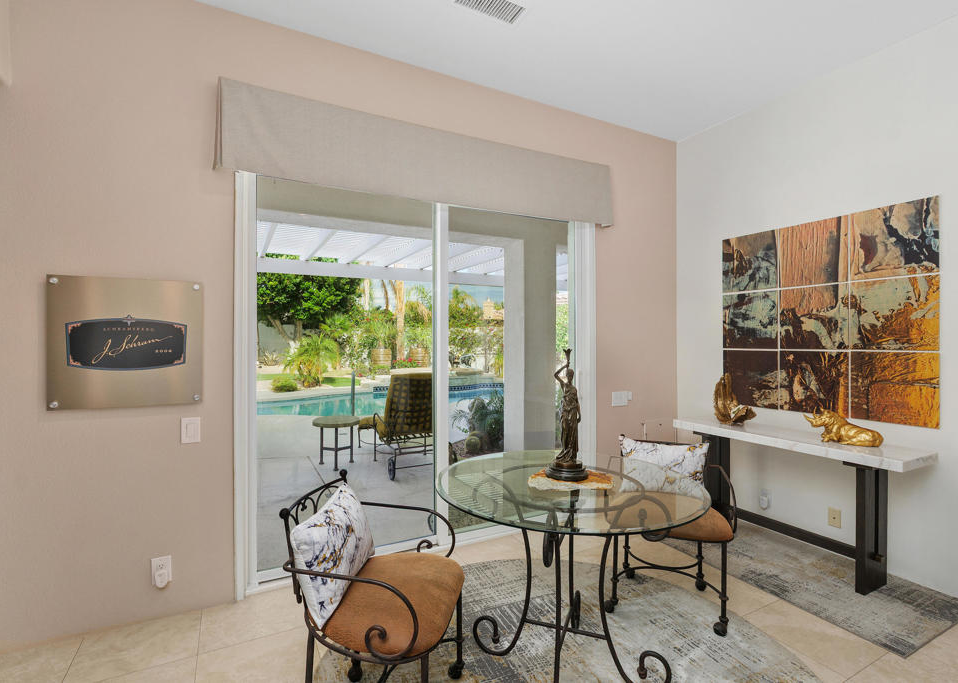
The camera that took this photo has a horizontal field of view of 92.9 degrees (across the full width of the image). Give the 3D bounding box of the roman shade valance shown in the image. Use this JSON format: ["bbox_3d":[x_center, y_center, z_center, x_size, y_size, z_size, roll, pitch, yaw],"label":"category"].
[{"bbox_3d":[-0.176,-1.057,2.823,2.514,0.444,0.127,0,0,-27],"label":"roman shade valance"}]

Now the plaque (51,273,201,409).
[{"bbox_3d":[-1.629,0.007,2.129,0.585,0.598,0.030,0,0,-27],"label":"plaque"}]

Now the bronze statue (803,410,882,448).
[{"bbox_3d":[2.066,0.499,2.583,0.358,0.159,0.151,0,0,41],"label":"bronze statue"}]

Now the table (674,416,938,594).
[{"bbox_3d":[1.903,0.954,2.861,0.366,0.751,1.323,0,0,-27],"label":"table"}]

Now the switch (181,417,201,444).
[{"bbox_3d":[-1.420,0.442,2.246,0.078,0.124,0.013,0,0,-27],"label":"switch"}]

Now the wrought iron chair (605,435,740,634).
[{"bbox_3d":[0.972,0.930,2.355,0.580,0.800,0.550,0,0,20],"label":"wrought iron chair"}]

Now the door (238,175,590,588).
[{"bbox_3d":[-0.215,0.150,2.942,2.403,2.360,0.130,0,0,-27],"label":"door"}]

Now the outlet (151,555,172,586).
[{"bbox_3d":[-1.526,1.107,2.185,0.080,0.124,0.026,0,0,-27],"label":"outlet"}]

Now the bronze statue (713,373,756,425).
[{"bbox_3d":[1.797,0.406,3.199,0.190,0.350,0.230,0,0,-27],"label":"bronze statue"}]

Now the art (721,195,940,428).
[{"bbox_3d":[2.155,-0.151,2.946,0.024,1.237,1.223,0,0,-27],"label":"art"}]

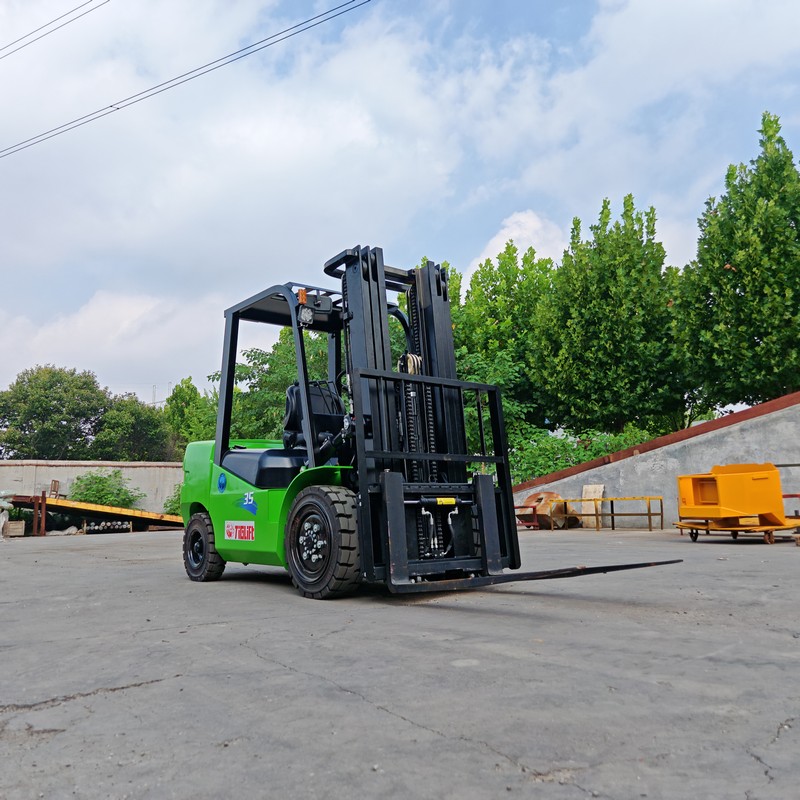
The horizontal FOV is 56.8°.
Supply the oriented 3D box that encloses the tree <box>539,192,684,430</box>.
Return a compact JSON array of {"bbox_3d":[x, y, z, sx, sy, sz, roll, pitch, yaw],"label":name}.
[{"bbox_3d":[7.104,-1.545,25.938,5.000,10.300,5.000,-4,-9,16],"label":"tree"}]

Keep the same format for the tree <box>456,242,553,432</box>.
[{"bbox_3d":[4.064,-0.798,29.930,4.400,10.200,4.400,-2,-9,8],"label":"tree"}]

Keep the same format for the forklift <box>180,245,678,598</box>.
[{"bbox_3d":[-0.207,0.182,5.122,1.220,2.210,4.130,6,-11,-37],"label":"forklift"}]

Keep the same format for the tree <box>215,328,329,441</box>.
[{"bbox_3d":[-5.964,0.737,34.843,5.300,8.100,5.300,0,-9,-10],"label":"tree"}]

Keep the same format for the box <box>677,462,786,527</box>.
[{"bbox_3d":[5.173,1.509,11.613,1.000,0.970,1.300,2,-10,-21],"label":"box"}]

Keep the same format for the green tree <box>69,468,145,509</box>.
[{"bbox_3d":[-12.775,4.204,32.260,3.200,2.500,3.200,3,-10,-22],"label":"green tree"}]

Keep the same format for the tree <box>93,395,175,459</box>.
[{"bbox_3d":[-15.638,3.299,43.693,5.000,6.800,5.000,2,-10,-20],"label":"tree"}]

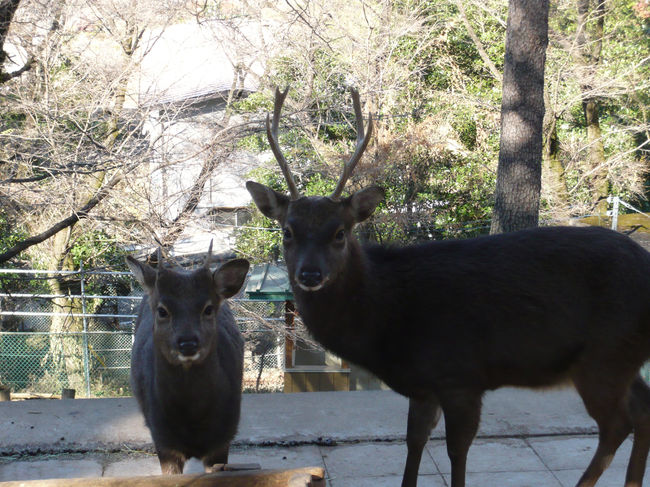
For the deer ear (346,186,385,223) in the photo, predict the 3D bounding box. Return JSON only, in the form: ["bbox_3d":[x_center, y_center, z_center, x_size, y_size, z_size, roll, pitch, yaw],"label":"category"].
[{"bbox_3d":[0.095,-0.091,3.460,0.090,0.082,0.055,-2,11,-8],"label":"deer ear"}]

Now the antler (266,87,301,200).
[{"bbox_3d":[-0.097,-0.235,3.480,0.080,0.257,0.120,1,11,5],"label":"antler"}]

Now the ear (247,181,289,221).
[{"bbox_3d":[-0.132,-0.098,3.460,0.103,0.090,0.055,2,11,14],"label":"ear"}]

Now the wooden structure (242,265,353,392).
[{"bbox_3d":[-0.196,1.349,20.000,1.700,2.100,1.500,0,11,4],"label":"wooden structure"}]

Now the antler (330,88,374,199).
[{"bbox_3d":[0.065,-0.235,3.480,0.100,0.250,0.120,1,11,5],"label":"antler"}]

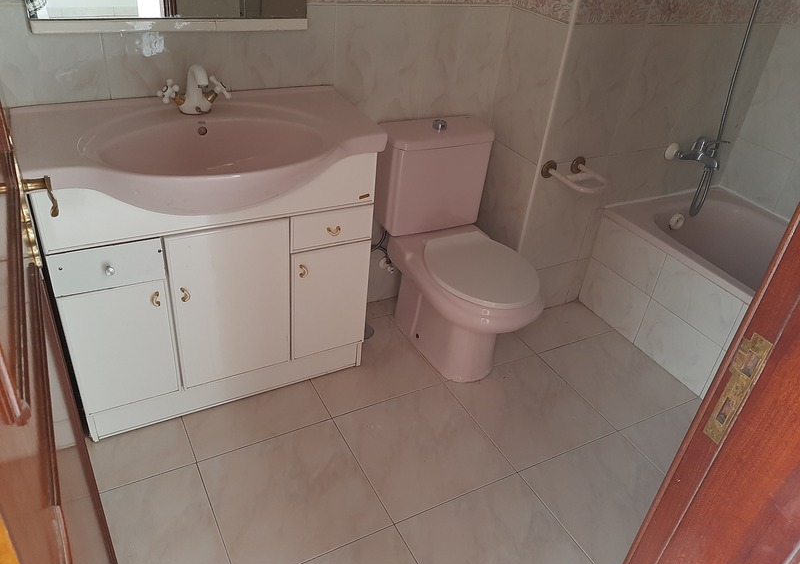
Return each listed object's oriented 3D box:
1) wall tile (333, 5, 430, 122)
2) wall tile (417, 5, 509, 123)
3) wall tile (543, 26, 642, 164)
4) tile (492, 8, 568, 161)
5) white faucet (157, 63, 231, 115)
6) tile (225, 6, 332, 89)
[{"bbox_3d":[-0.067,-0.643,1.990,0.319,0.447,0.010,-13,38,-27],"label":"wall tile"},{"bbox_3d":[0.211,-0.705,2.133,0.319,0.447,0.010,-13,38,-27],"label":"wall tile"},{"bbox_3d":[0.645,-0.613,2.075,0.315,0.452,0.010,-13,37,-26],"label":"wall tile"},{"bbox_3d":[0.426,-0.659,2.101,0.010,0.449,0.289,-13,38,-27],"label":"tile"},{"bbox_3d":[-0.512,-0.487,1.584,0.186,0.122,0.145,-13,38,-27],"label":"white faucet"},{"bbox_3d":[-0.345,-0.581,1.863,0.321,0.452,0.010,-13,37,-26],"label":"tile"}]

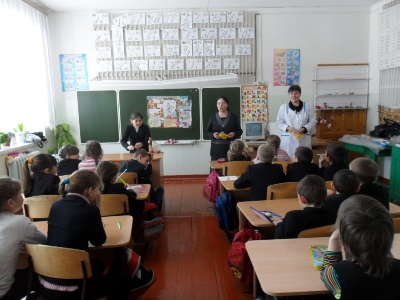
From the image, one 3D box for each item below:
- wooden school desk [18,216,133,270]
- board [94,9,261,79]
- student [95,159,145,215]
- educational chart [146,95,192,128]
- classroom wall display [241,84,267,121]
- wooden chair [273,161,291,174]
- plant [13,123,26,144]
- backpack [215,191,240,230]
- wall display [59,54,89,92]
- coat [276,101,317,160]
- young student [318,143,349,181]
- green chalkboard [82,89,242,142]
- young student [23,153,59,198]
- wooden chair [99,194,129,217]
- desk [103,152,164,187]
[{"bbox_3d":[-1.081,0.844,2.087,1.200,0.615,0.500,-2,8,-2],"label":"wooden school desk"},{"bbox_3d":[-0.462,-1.843,5.602,2.930,1.250,0.060,-2,9,-2],"label":"board"},{"bbox_3d":[-0.719,0.558,2.842,0.420,0.960,0.570,0,8,11],"label":"student"},{"bbox_3d":[-0.560,-0.707,5.880,0.820,0.605,0.010,-2,8,-2],"label":"educational chart"},{"bbox_3d":[1.045,-0.878,5.928,0.500,0.690,0.010,-2,8,-2],"label":"classroom wall display"},{"bbox_3d":[0.981,0.475,4.068,0.380,0.710,0.420,-2,8,-2],"label":"wooden chair"},{"bbox_3d":[-2.711,-0.248,4.695,0.200,0.340,0.200,-2,8,-2],"label":"plant"},{"bbox_3d":[0.269,0.606,3.140,0.180,0.370,0.270,-7,10,-31],"label":"backpack"},{"bbox_3d":[-2.270,-1.393,5.634,0.490,0.665,0.020,-2,9,-2],"label":"wall display"},{"bbox_3d":[1.488,-0.268,4.963,0.640,1.000,0.360,0,8,8],"label":"coat"},{"bbox_3d":[1.306,0.438,3.178,0.390,1.010,0.560,-3,8,-14],"label":"young student"},{"bbox_3d":[-0.738,-0.650,5.830,3.060,0.990,0.060,-1,7,0],"label":"green chalkboard"},{"bbox_3d":[-1.331,0.570,2.880,0.400,1.110,0.620,-1,9,6],"label":"young student"},{"bbox_3d":[-0.785,0.729,2.832,0.390,0.770,0.440,-2,9,-2],"label":"wooden chair"},{"bbox_3d":[-1.101,0.473,4.594,1.160,0.750,0.580,-2,9,-2],"label":"desk"}]

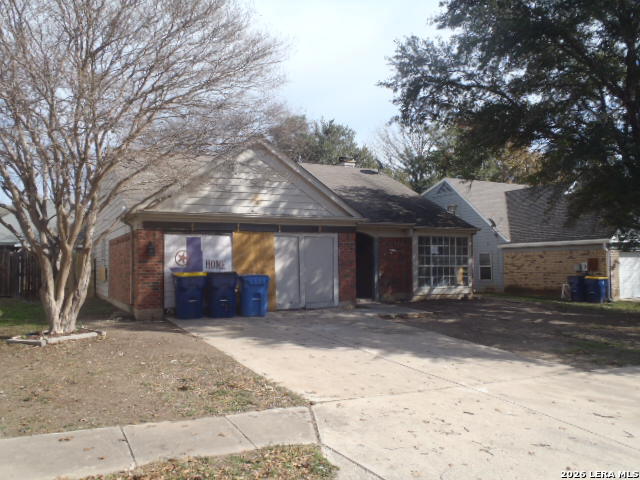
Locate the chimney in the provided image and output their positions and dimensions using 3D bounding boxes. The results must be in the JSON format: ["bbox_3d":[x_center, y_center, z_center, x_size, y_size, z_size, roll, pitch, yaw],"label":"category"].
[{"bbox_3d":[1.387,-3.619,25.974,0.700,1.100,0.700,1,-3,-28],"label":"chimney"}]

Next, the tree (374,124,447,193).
[{"bbox_3d":[6.885,-2.783,38.721,5.600,11.851,5.600,1,-3,-28],"label":"tree"}]

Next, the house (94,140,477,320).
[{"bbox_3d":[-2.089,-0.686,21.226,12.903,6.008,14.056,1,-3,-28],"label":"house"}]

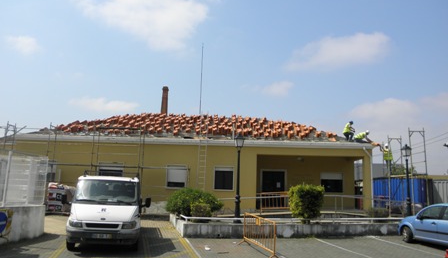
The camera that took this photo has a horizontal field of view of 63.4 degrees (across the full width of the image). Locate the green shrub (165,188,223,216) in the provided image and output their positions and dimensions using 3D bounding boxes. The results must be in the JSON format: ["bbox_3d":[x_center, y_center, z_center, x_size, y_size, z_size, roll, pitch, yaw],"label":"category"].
[{"bbox_3d":[-1.283,3.129,15.306,2.450,1.330,2.000,3,-8,-13],"label":"green shrub"}]

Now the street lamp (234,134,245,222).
[{"bbox_3d":[0.571,1.848,13.779,0.380,3.400,0.380,3,-8,-13],"label":"street lamp"}]

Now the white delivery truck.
[{"bbox_3d":[-3.621,2.637,12.236,2.150,2.130,5.600,3,-8,-11],"label":"white delivery truck"}]

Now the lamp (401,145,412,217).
[{"bbox_3d":[8.075,2.344,15.858,0.420,3.400,0.420,3,-8,-13],"label":"lamp"}]

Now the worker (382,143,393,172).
[{"bbox_3d":[8.959,1.663,19.899,0.600,1.760,0.580,9,-11,-40],"label":"worker"}]

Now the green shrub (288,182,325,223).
[{"bbox_3d":[3.253,2.939,14.341,1.420,1.580,1.300,3,-8,-13],"label":"green shrub"}]

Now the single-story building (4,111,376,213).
[{"bbox_3d":[-1.762,2.308,25.322,19.800,6.600,11.500,2,-8,0],"label":"single-story building"}]

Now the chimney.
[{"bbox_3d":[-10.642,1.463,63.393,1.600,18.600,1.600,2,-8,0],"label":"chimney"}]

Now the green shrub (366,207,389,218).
[{"bbox_3d":[7.099,3.915,16.842,1.050,0.550,0.800,3,-8,-13],"label":"green shrub"}]

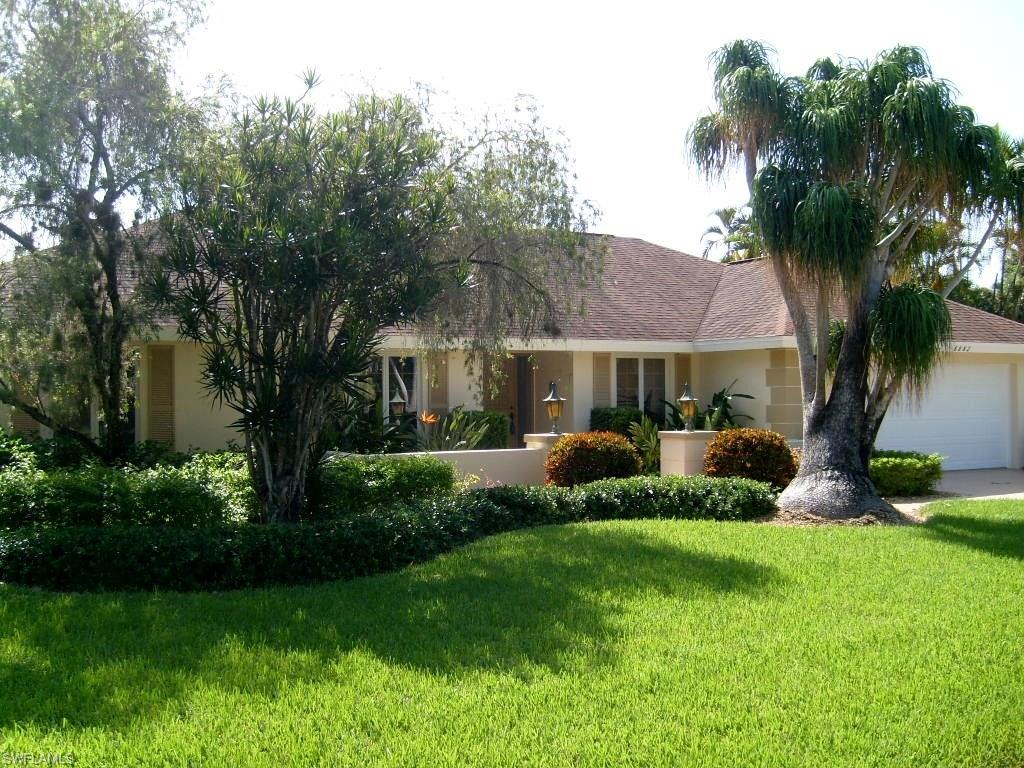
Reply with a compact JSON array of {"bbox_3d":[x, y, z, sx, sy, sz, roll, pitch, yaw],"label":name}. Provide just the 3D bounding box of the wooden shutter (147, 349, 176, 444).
[{"bbox_3d":[-5.322,0.220,15.700,0.400,1.620,0.050,0,0,-26],"label":"wooden shutter"}]

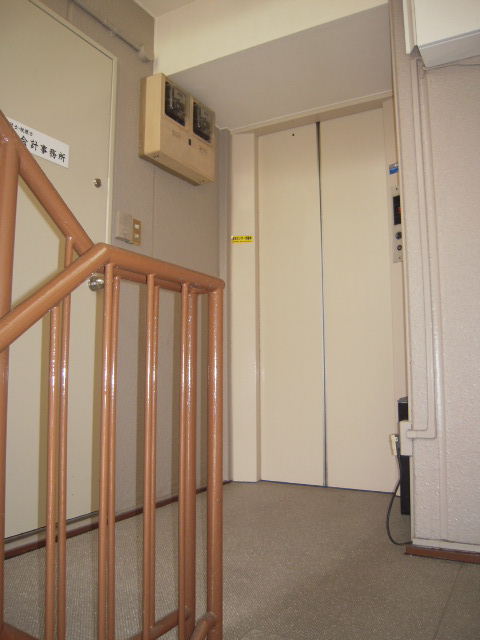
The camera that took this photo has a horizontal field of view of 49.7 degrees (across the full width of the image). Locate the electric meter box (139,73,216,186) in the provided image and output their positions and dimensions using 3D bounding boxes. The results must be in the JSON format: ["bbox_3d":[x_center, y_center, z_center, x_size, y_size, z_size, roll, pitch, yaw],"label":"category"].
[{"bbox_3d":[-0.308,-0.966,2.683,0.130,0.400,0.455,-3,-6,31],"label":"electric meter box"}]

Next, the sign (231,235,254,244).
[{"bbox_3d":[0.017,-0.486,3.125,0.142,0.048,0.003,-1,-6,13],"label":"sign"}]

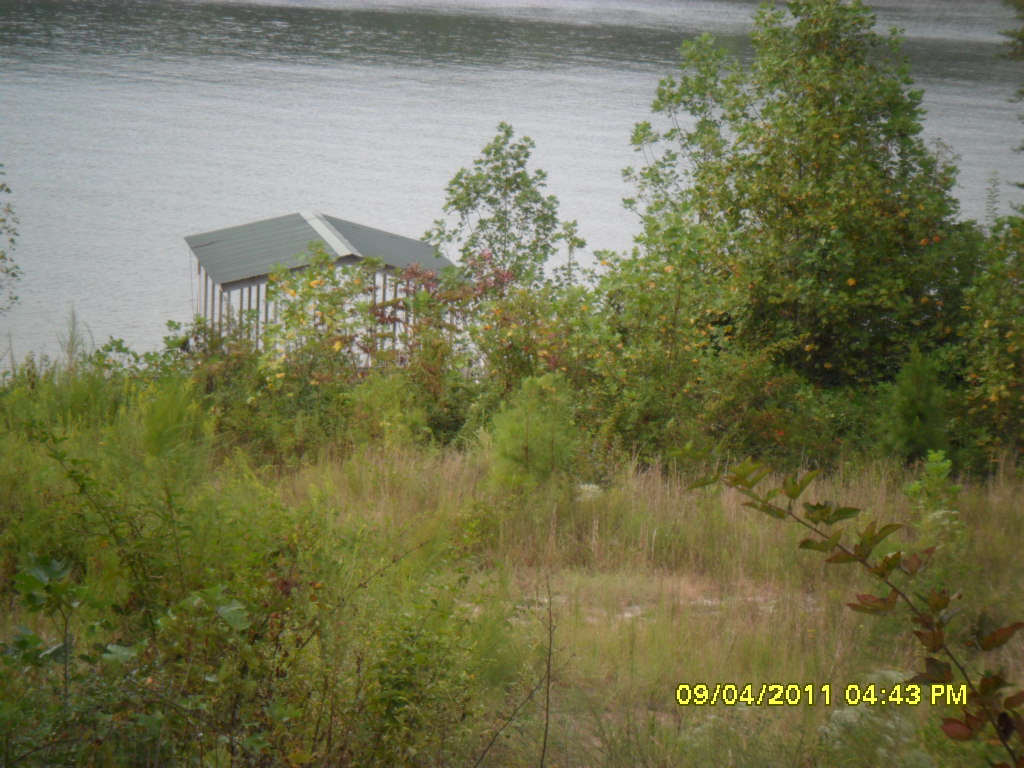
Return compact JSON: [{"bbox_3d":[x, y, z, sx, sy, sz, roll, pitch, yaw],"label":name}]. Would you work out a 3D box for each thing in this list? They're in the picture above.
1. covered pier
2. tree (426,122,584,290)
[{"bbox_3d":[-5.390,-2.654,117.282,7.500,3.700,8.250,0,11,-12],"label":"covered pier"},{"bbox_3d":[-0.274,-2.523,88.609,3.500,6.600,3.400,3,11,0],"label":"tree"}]

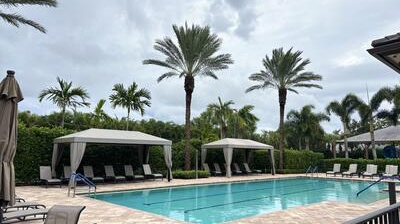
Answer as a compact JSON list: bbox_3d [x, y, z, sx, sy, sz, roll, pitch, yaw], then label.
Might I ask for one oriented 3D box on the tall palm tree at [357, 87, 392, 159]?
[{"bbox_3d":[18.257,1.821,30.829,3.772,8.870,3.772,0,-8,0],"label":"tall palm tree"}]

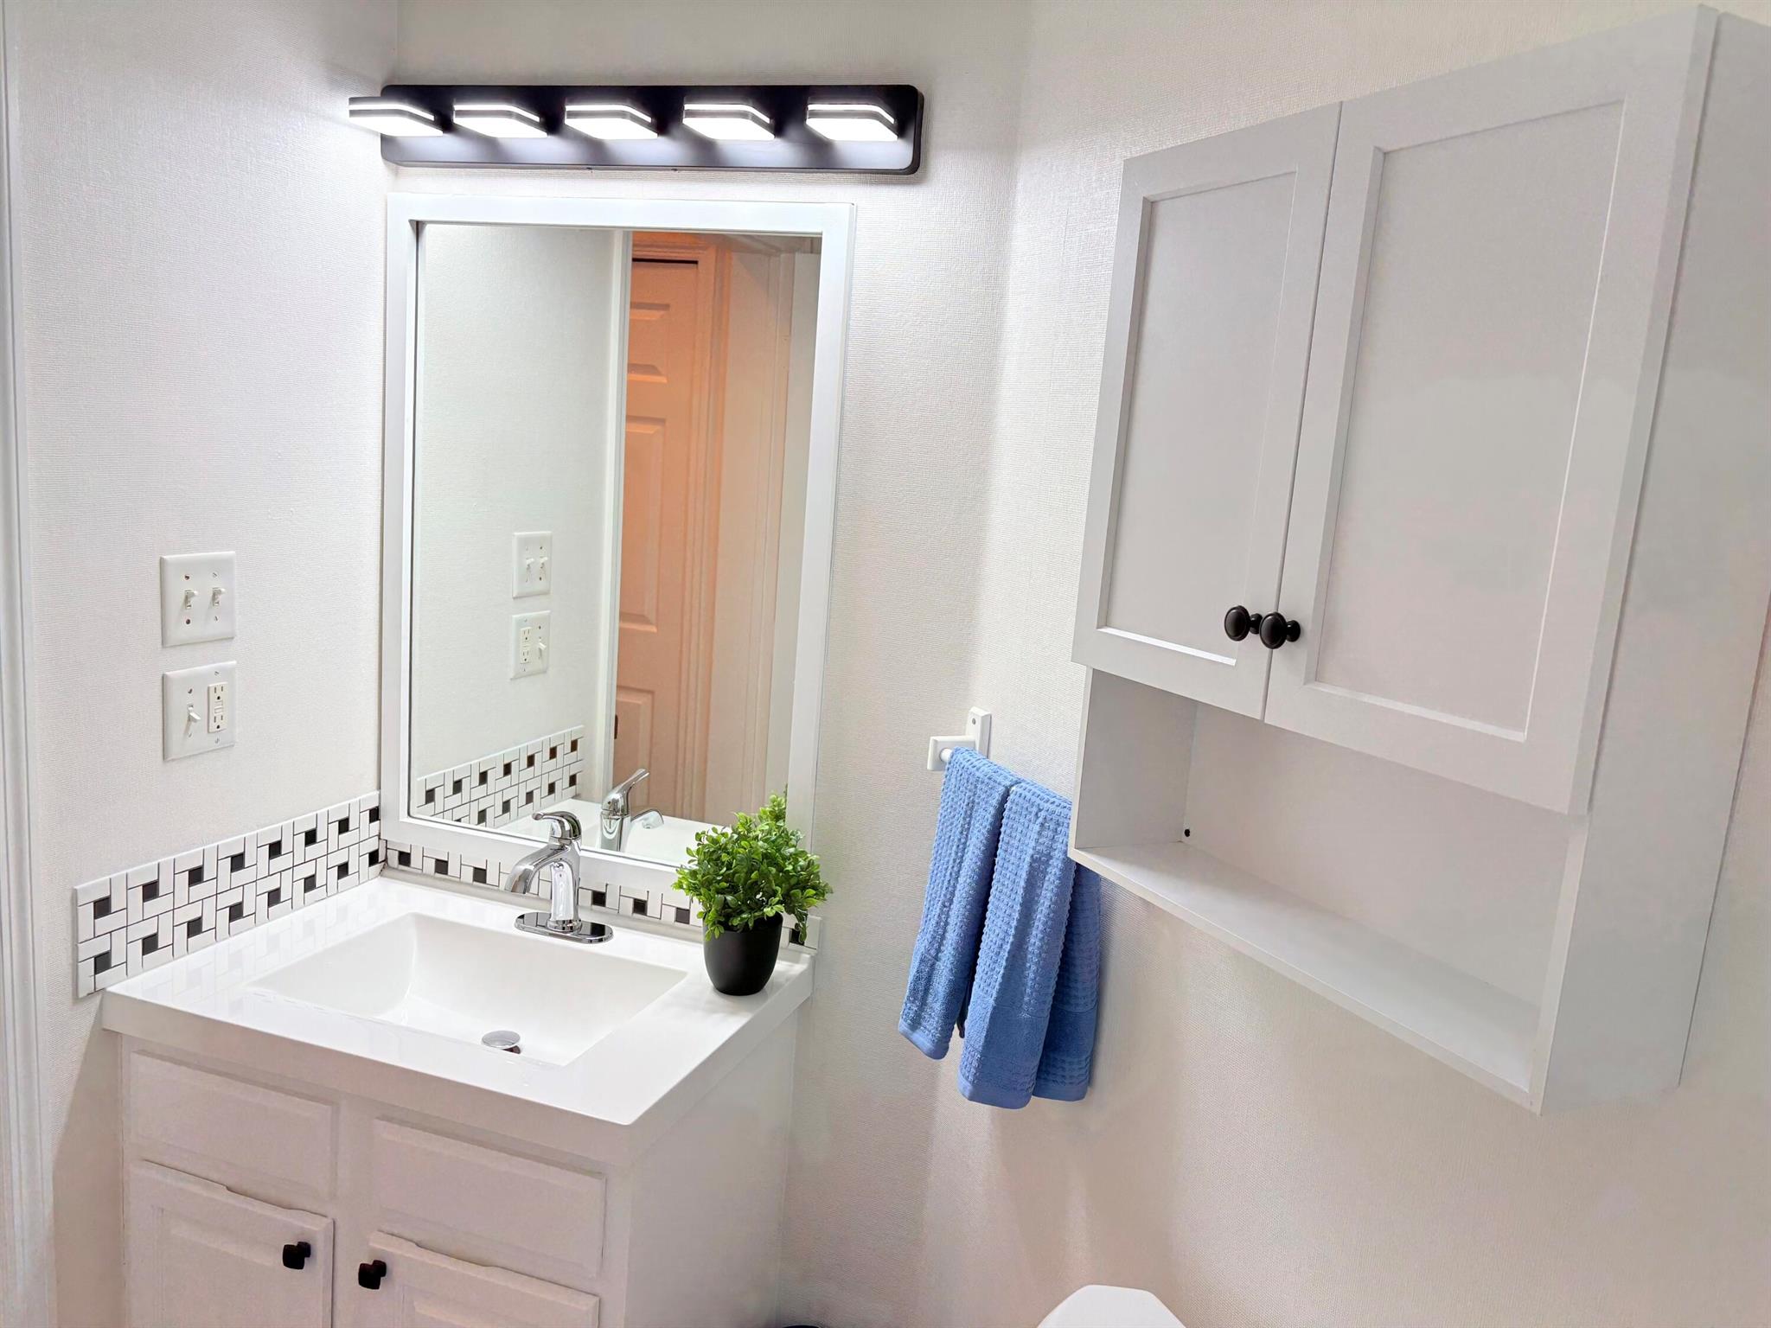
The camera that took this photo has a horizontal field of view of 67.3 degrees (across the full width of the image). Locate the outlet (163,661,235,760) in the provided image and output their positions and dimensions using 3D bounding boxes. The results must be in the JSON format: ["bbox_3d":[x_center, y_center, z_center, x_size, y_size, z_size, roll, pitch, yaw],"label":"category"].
[{"bbox_3d":[-0.946,0.066,1.844,0.015,0.120,0.122,7,10,18],"label":"outlet"}]

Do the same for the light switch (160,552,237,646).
[{"bbox_3d":[-0.935,-0.089,1.819,0.015,0.121,0.123,7,10,18],"label":"light switch"}]

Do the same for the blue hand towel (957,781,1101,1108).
[{"bbox_3d":[0.181,0.342,1.633,0.082,0.388,0.189,0,10,-26],"label":"blue hand towel"}]

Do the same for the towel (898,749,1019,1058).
[{"bbox_3d":[0.107,0.325,1.787,0.082,0.393,0.178,0,10,-26],"label":"towel"}]

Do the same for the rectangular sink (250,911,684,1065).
[{"bbox_3d":[-0.577,0.504,1.876,0.488,0.128,0.336,7,10,18],"label":"rectangular sink"}]

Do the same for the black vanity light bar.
[{"bbox_3d":[-0.378,-0.768,1.882,0.866,0.109,0.132,7,10,18],"label":"black vanity light bar"}]

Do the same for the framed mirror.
[{"bbox_3d":[-0.442,-0.172,2.042,0.764,1.037,0.025,7,10,18],"label":"framed mirror"}]

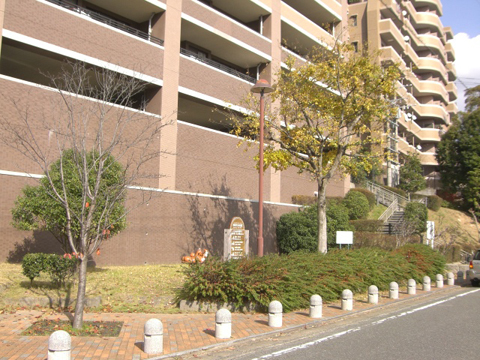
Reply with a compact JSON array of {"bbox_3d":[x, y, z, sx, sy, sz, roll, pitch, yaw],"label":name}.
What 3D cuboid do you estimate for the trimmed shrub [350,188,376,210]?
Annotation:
[{"bbox_3d":[7.884,1.272,33.500,1.600,1.500,1.600,-4,-8,37],"label":"trimmed shrub"}]

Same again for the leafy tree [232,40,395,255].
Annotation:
[{"bbox_3d":[2.449,-0.859,17.089,5.400,7.180,5.000,1,-6,0],"label":"leafy tree"}]

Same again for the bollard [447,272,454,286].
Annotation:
[{"bbox_3d":[7.736,3.634,19.300,0.250,0.445,0.250,-4,-8,37],"label":"bollard"}]

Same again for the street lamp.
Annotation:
[{"bbox_3d":[0.544,0.032,13.598,0.610,5.248,0.610,1,-6,0],"label":"street lamp"}]

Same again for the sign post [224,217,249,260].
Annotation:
[{"bbox_3d":[-0.112,2.064,17.707,0.180,1.640,1.150,-4,-8,37],"label":"sign post"}]

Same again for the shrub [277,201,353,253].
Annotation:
[{"bbox_3d":[3.012,2.021,21.300,3.050,2.450,2.400,1,-6,0],"label":"shrub"}]

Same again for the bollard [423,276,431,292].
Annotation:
[{"bbox_3d":[5.795,3.225,16.363,0.246,0.447,0.246,-4,-8,37],"label":"bollard"}]

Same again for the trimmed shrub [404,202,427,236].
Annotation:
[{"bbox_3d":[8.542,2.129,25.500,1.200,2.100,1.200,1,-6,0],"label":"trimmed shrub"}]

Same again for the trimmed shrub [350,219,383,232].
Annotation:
[{"bbox_3d":[6.451,2.383,27.300,1.800,0.800,0.900,-4,-8,37],"label":"trimmed shrub"}]

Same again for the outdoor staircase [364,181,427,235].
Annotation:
[{"bbox_3d":[9.070,1.832,33.913,4.300,3.900,5.600,-4,-8,37],"label":"outdoor staircase"}]

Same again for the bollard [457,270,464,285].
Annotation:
[{"bbox_3d":[8.238,3.623,19.703,0.246,0.447,0.246,-4,-8,37],"label":"bollard"}]

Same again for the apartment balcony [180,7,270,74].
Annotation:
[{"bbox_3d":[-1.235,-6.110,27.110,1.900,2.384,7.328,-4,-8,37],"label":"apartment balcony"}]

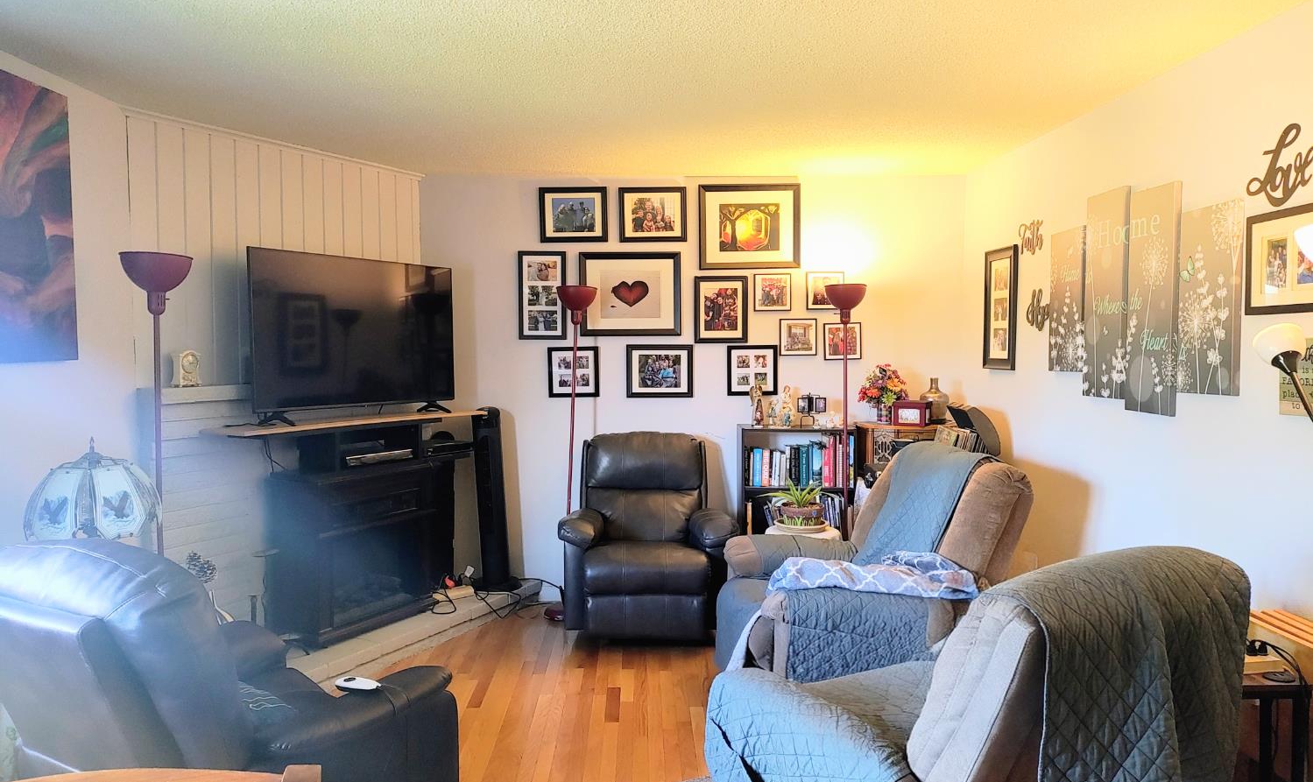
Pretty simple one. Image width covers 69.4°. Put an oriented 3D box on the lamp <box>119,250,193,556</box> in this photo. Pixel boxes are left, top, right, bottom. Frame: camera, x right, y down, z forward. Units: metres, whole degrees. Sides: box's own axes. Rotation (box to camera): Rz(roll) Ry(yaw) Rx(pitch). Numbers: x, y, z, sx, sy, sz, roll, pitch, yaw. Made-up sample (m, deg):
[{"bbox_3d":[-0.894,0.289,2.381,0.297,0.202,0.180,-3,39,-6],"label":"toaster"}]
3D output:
[{"bbox_3d":[-1.716,0.435,3.307,0.230,1.806,0.230,0,3,-1],"label":"lamp"}]

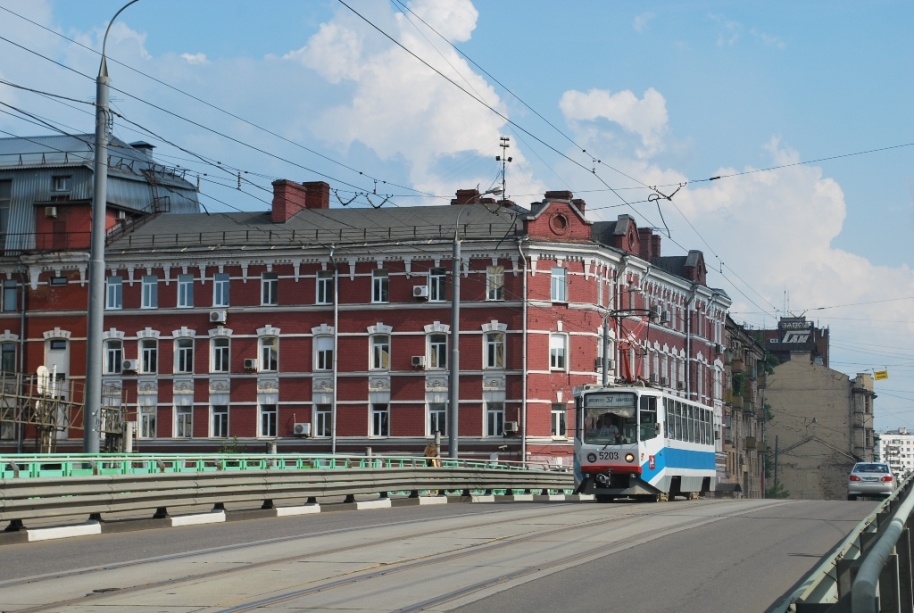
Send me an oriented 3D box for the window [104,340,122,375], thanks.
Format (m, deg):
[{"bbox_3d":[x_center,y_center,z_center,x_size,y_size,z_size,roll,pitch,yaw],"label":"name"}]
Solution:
[{"bbox_3d":[-17.492,2.589,106.299,0.964,1.758,0.200,-1,-6,15],"label":"window"}]

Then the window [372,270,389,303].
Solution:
[{"bbox_3d":[-3.910,-1.025,106.879,0.835,1.597,0.200,-1,-5,17],"label":"window"}]

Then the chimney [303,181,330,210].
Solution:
[{"bbox_3d":[-7.573,-5.699,112.377,1.101,1.844,1.150,-1,-6,15],"label":"chimney"}]

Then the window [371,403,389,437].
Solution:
[{"bbox_3d":[-3.938,5.757,106.259,0.887,1.680,0.200,-1,-5,17],"label":"window"}]

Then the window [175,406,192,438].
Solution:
[{"bbox_3d":[-13.745,5.846,104.930,0.943,1.609,0.200,-1,-6,15],"label":"window"}]

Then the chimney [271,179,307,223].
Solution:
[{"bbox_3d":[-8.849,-5.269,109.996,0.747,2.274,3.100,-1,-6,15],"label":"chimney"}]

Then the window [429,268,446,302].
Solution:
[{"bbox_3d":[-0.935,-1.037,102.059,0.896,1.694,0.200,-1,-6,15],"label":"window"}]

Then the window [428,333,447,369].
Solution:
[{"bbox_3d":[-0.978,2.230,105.695,0.881,1.778,0.200,-1,-5,17],"label":"window"}]

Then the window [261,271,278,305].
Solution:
[{"bbox_3d":[-9.354,-0.856,104.382,0.916,1.702,0.200,-1,-6,15],"label":"window"}]

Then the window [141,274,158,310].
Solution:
[{"bbox_3d":[-15.635,-0.712,106.114,0.903,1.699,0.200,-1,-6,15],"label":"window"}]

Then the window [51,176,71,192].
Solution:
[{"bbox_3d":[-21.547,-6.673,113.696,1.192,0.861,0.250,-1,-6,18],"label":"window"}]

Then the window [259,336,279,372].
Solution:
[{"bbox_3d":[-9.780,2.493,108.318,0.959,1.822,0.200,-1,-5,17],"label":"window"}]

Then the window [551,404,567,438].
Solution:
[{"bbox_3d":[5.117,5.786,104.939,0.869,1.659,0.200,3,-6,-28],"label":"window"}]

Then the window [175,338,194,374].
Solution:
[{"bbox_3d":[-14.319,2.629,109.671,0.972,1.845,0.200,-1,-5,17],"label":"window"}]

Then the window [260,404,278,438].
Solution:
[{"bbox_3d":[-9.697,5.954,107.973,0.902,1.707,0.200,-1,-5,17],"label":"window"}]

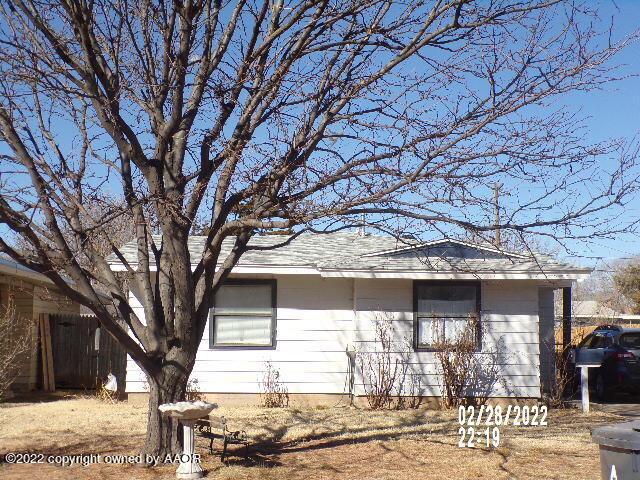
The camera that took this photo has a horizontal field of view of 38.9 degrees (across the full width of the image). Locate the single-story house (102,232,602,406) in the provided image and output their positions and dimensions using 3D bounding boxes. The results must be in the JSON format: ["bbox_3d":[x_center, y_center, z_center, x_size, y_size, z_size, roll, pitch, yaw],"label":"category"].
[{"bbox_3d":[0.414,1.738,21.247,9.350,3.800,8.200,1,-6,-1],"label":"single-story house"}]

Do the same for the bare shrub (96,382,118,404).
[{"bbox_3d":[-4.216,3.059,17.996,0.450,0.460,0.430,1,-6,-1],"label":"bare shrub"}]

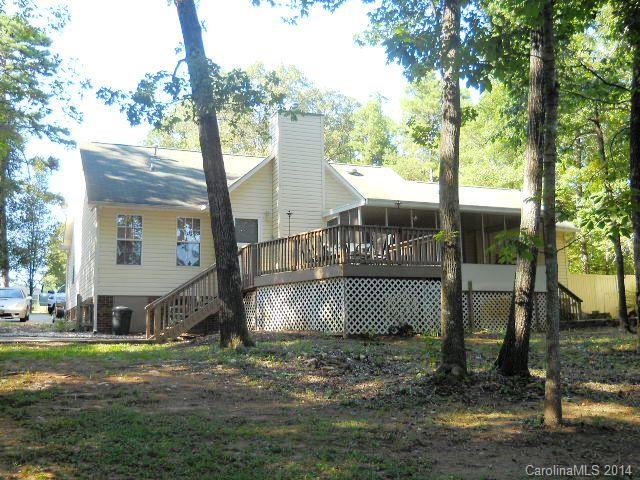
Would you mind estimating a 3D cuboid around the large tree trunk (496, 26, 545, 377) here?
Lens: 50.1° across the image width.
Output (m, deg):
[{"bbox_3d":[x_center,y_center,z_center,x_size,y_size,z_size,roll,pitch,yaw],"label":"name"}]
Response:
[{"bbox_3d":[3.177,-0.655,10.437,0.520,5.364,0.460,4,-5,16],"label":"large tree trunk"}]

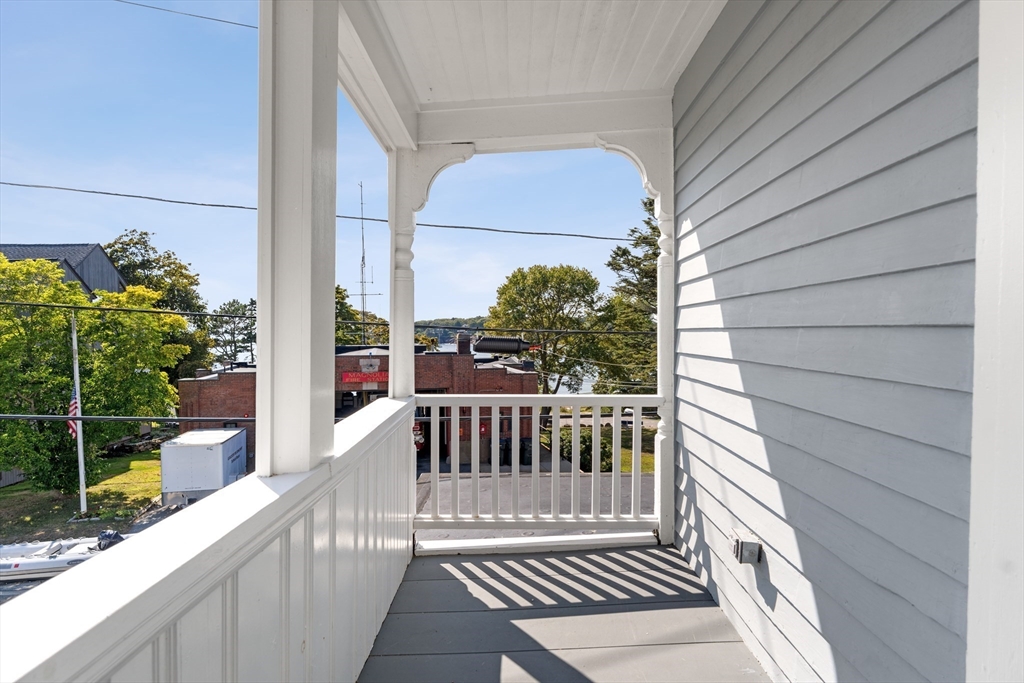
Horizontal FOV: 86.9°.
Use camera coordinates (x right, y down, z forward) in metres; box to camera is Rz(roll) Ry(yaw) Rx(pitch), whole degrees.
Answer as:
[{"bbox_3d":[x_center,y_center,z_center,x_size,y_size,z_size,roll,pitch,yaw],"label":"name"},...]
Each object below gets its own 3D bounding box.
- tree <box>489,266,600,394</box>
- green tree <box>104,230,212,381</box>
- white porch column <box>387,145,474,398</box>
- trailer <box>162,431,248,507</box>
[{"bbox_3d":[2.300,0.300,37.000,7.900,11.200,7.900,0,1,3],"label":"tree"},{"bbox_3d":[-21.950,-0.570,33.000,7.800,12.300,7.800,0,1,-34],"label":"green tree"},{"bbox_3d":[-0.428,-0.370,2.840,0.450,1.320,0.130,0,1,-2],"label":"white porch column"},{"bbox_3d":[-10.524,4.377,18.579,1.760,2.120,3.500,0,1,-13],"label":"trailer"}]

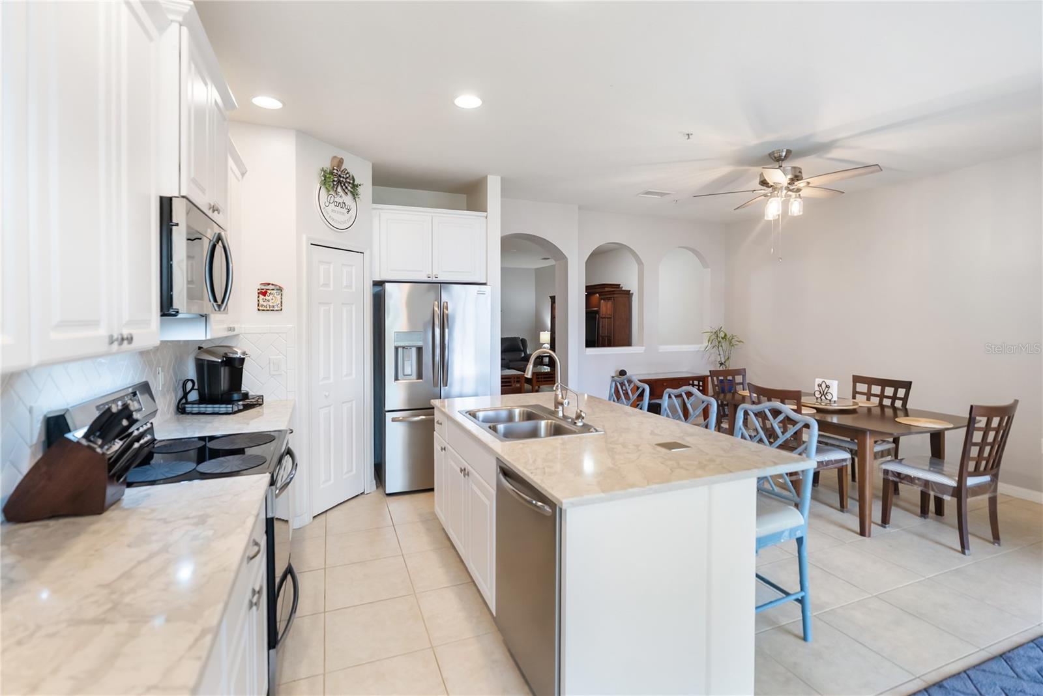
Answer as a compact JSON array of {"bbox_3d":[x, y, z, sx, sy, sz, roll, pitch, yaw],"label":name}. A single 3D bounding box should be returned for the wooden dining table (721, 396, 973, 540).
[{"bbox_3d":[2.558,0.887,3.917,1.110,0.765,1.650,-1,3,-22],"label":"wooden dining table"}]

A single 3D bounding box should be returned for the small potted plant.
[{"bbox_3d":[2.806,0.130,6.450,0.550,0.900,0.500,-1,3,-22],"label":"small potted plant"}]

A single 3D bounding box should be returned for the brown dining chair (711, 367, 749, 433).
[{"bbox_3d":[2.321,0.750,4.745,0.530,0.970,0.570,-1,3,-22],"label":"brown dining chair"}]

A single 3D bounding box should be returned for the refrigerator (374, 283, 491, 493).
[{"bbox_3d":[-0.864,0.336,4.450,0.915,1.790,0.770,-1,3,-22],"label":"refrigerator"}]

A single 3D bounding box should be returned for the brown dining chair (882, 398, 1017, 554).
[{"bbox_3d":[2.887,0.817,3.183,0.520,0.965,0.530,-1,3,-22],"label":"brown dining chair"}]

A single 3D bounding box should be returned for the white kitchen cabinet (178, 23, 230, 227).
[{"bbox_3d":[-1.459,-0.812,1.794,0.420,0.605,0.770,-1,3,-22],"label":"white kitchen cabinet"}]

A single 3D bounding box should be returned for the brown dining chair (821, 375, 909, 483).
[{"bbox_3d":[3.000,0.778,4.073,0.570,0.970,0.510,-1,3,-22],"label":"brown dining chair"}]

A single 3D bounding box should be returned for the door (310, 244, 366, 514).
[{"bbox_3d":[-1.482,0.245,3.754,0.035,2.040,0.563,1,3,23],"label":"door"}]

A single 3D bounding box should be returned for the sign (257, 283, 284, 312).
[{"bbox_3d":[-1.740,-0.348,3.216,0.160,0.190,0.015,-1,3,-22],"label":"sign"}]

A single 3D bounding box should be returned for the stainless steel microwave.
[{"bbox_3d":[-1.438,-0.333,1.809,0.430,0.400,0.755,-1,3,-22],"label":"stainless steel microwave"}]

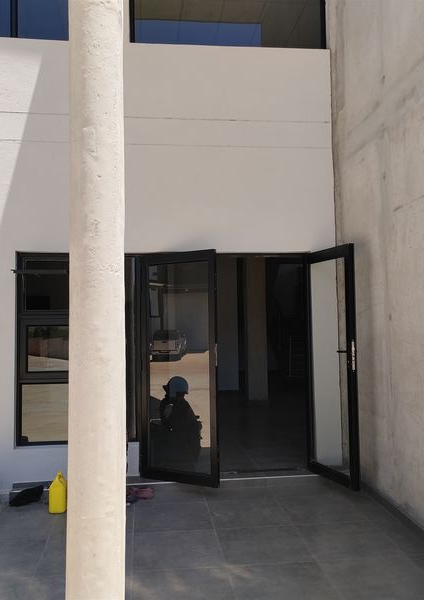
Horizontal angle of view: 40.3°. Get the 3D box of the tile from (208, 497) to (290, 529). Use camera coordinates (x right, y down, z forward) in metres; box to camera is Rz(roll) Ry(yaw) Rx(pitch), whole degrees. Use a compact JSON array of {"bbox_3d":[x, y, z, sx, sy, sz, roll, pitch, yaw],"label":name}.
[{"bbox_3d":[0.288,1.711,4.627,0.600,0.010,0.600,0,0,-7],"label":"tile"}]

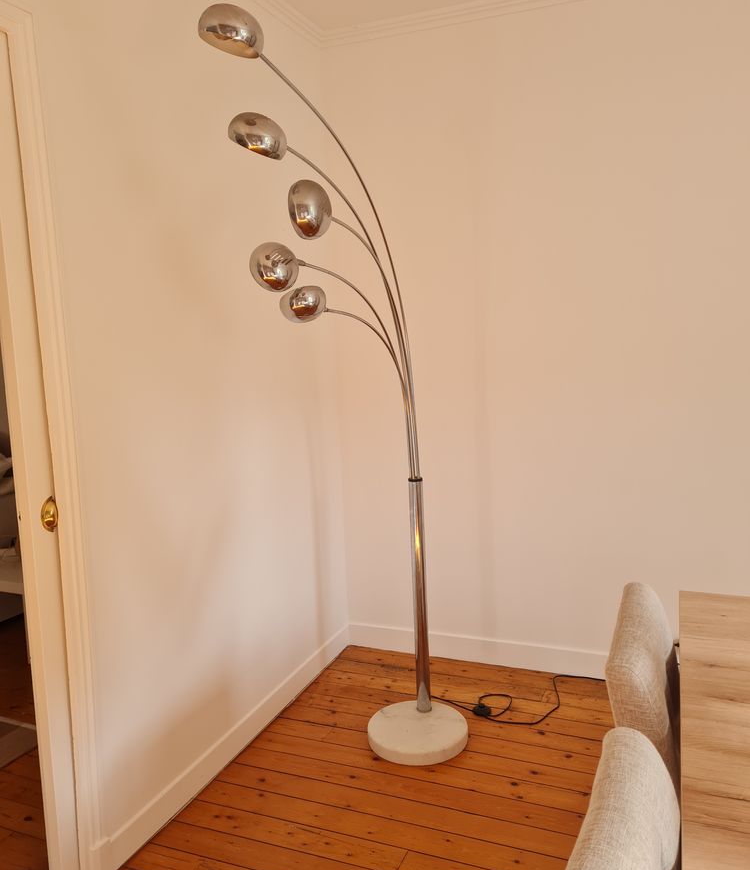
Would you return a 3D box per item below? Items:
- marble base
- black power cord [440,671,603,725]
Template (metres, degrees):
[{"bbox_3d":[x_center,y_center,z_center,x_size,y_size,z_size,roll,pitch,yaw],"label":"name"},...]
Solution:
[{"bbox_3d":[0.150,1.032,2.612,0.350,0.043,0.350,-2,7,0],"label":"marble base"},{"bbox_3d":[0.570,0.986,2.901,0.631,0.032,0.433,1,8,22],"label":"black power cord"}]

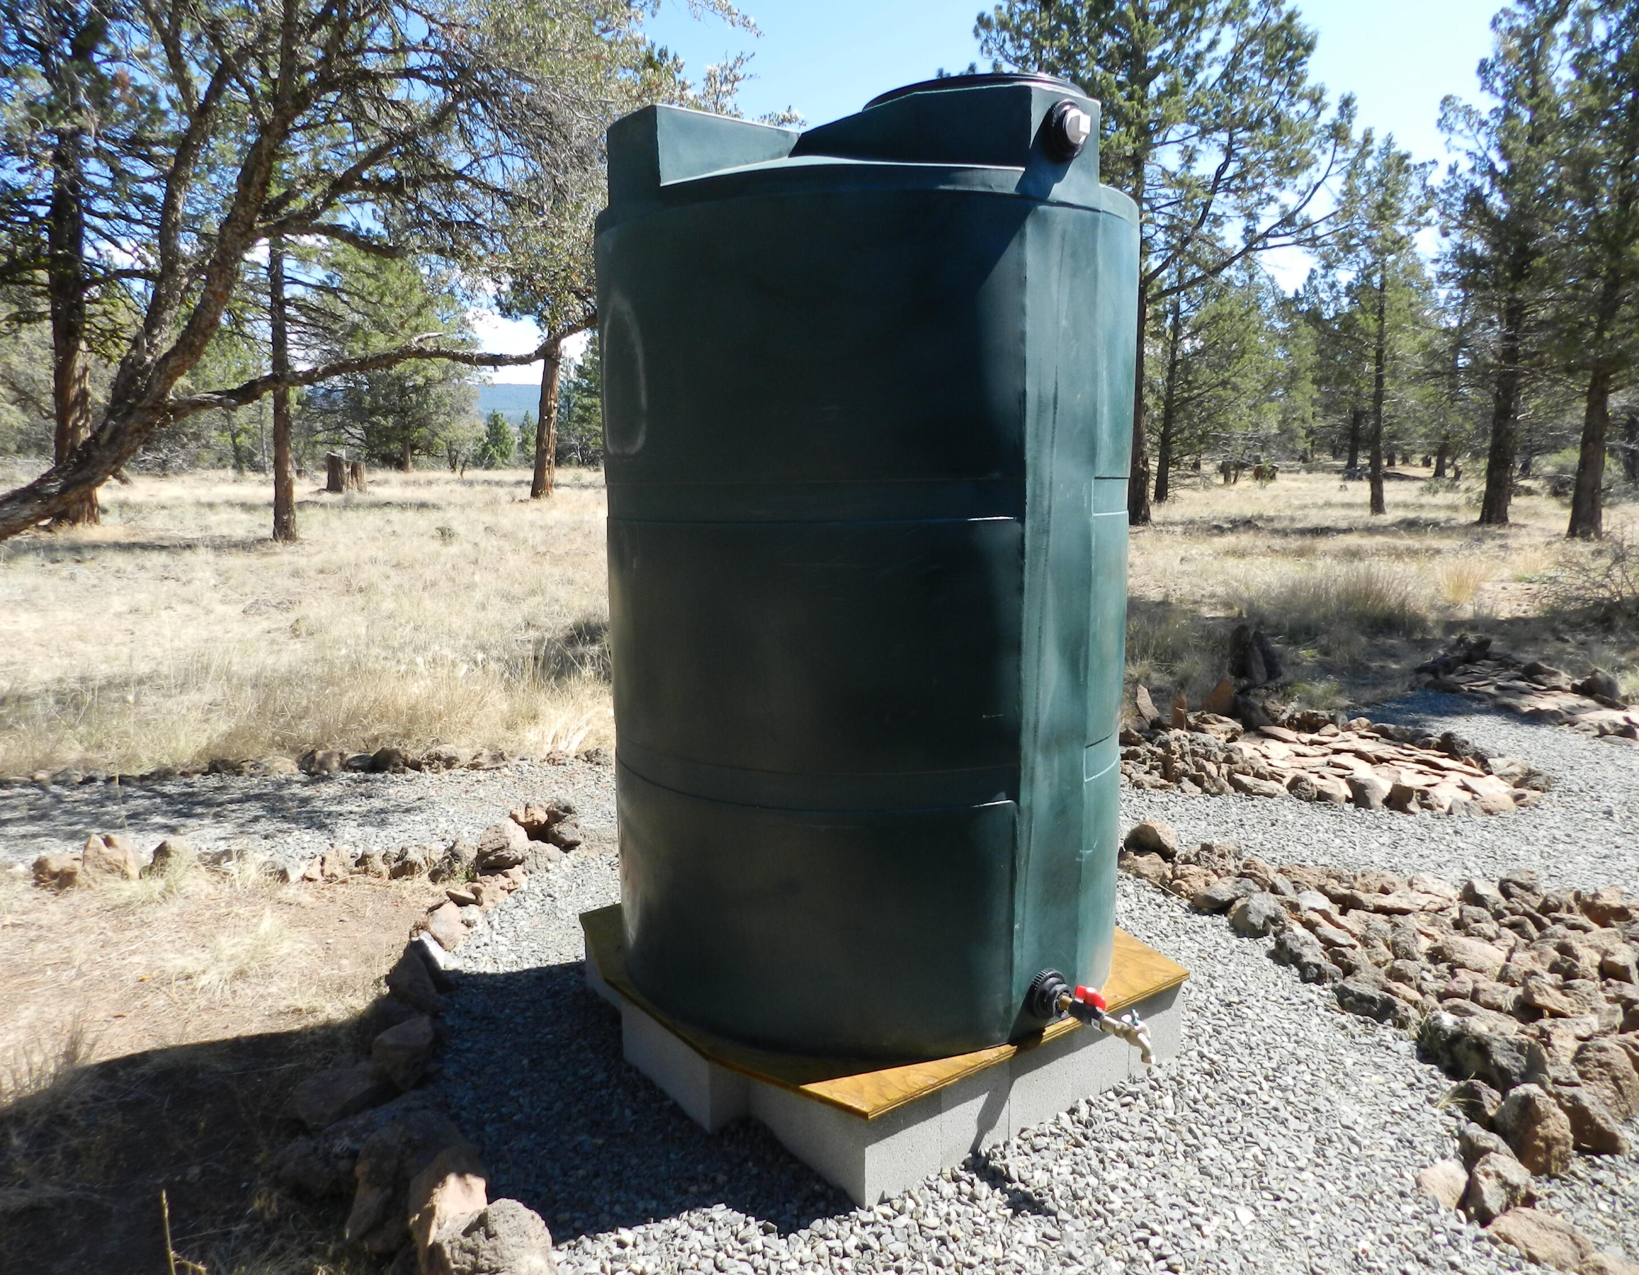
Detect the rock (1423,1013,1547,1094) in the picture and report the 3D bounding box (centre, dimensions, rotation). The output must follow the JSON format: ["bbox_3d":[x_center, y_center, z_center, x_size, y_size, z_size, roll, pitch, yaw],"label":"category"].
[{"bbox_3d":[1.581,0.988,2.694,0.280,0.155,0.150,8,12,41],"label":"rock"}]

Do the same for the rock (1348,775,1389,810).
[{"bbox_3d":[2.307,0.653,4.752,0.150,0.140,0.140,4,10,25],"label":"rock"}]

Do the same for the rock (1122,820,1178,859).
[{"bbox_3d":[1.222,0.743,4.174,0.202,0.117,0.162,3,10,17],"label":"rock"}]

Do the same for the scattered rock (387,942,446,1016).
[{"bbox_3d":[-1.068,0.906,2.994,0.166,0.156,0.181,-2,8,-10],"label":"scattered rock"}]

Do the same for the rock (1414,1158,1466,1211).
[{"bbox_3d":[1.257,1.107,2.287,0.093,0.081,0.084,6,11,31],"label":"rock"}]

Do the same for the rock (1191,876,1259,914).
[{"bbox_3d":[1.327,0.843,3.698,0.210,0.110,0.140,-1,9,-5],"label":"rock"}]

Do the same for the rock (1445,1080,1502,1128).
[{"bbox_3d":[1.399,0.995,2.406,0.136,0.116,0.136,6,11,40],"label":"rock"}]

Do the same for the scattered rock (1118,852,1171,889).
[{"bbox_3d":[1.097,0.791,3.832,0.201,0.121,0.161,3,9,20],"label":"scattered rock"}]

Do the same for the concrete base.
[{"bbox_3d":[0.123,0.886,2.902,1.181,0.197,1.186,-6,10,-36],"label":"concrete base"}]

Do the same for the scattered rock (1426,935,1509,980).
[{"bbox_3d":[1.826,0.903,3.185,0.128,0.087,0.197,-9,13,-43],"label":"scattered rock"}]

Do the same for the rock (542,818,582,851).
[{"bbox_3d":[-0.960,0.739,4.232,0.150,0.106,0.128,-2,10,-13],"label":"rock"}]

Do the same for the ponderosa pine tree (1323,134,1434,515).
[{"bbox_3d":[11.861,-6.528,23.876,2.360,7.770,2.360,5,10,26],"label":"ponderosa pine tree"}]

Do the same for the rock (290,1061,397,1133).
[{"bbox_3d":[-1.071,1.034,2.551,0.235,0.110,0.140,-6,11,-34],"label":"rock"}]

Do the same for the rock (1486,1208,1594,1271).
[{"bbox_3d":[1.343,1.124,2.111,0.180,0.075,0.105,8,12,41],"label":"rock"}]

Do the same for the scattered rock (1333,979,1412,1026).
[{"bbox_3d":[1.407,0.930,2.872,0.131,0.111,0.221,-6,10,-33],"label":"scattered rock"}]

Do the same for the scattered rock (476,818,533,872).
[{"bbox_3d":[-1.119,0.739,3.990,0.211,0.176,0.181,-2,8,-15],"label":"scattered rock"}]

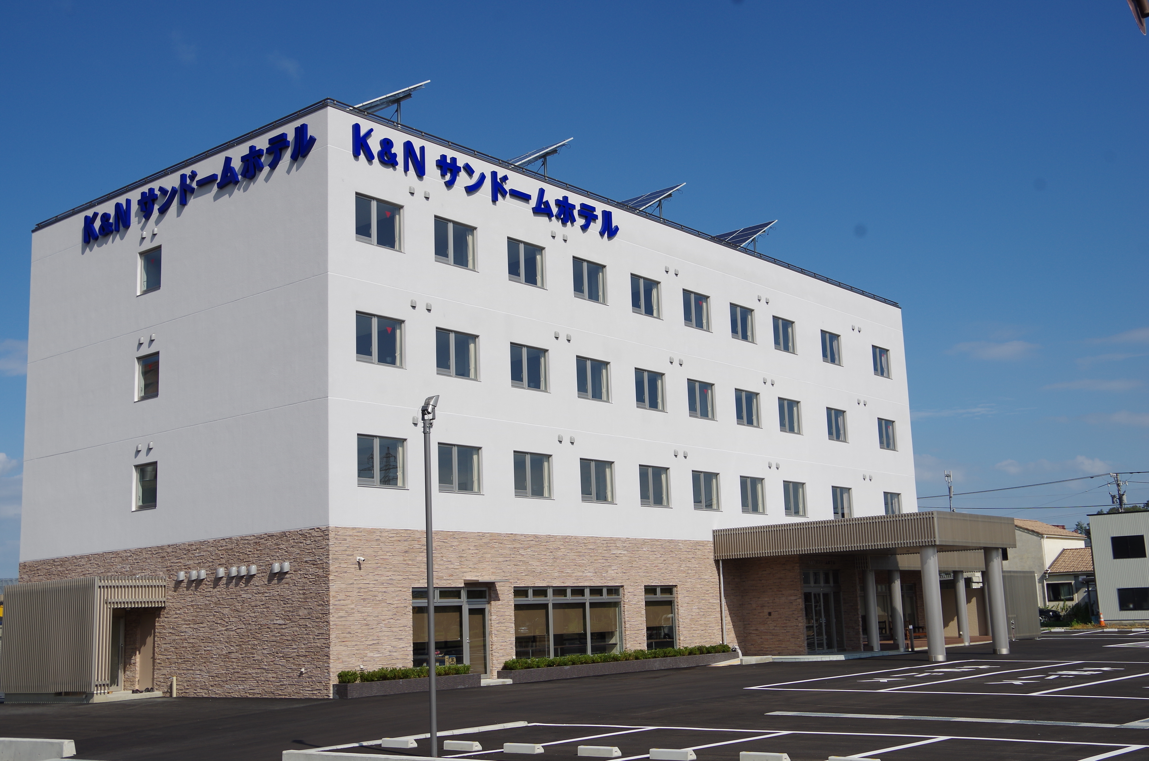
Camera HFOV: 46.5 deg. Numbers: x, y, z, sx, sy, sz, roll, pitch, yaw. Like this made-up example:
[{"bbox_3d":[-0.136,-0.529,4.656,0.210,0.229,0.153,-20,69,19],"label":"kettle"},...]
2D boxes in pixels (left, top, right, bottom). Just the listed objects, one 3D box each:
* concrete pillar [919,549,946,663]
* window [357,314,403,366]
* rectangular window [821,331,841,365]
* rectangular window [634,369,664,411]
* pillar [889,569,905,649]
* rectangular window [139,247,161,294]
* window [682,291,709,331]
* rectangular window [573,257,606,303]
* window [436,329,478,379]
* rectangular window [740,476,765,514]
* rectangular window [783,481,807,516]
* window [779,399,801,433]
[{"bbox_3d":[10.937,6.755,40.745,0.504,3.497,0.504,-11,-13,38],"label":"concrete pillar"},{"bbox_3d":[-5.117,-1.054,35.160,0.130,1.290,1.700,-10,-13,38],"label":"window"},{"bbox_3d":[10.312,-1.273,54.037,0.150,1.280,1.650,-11,-13,38],"label":"rectangular window"},{"bbox_3d":[2.447,0.337,43.733,0.150,1.291,1.673,-11,-13,38],"label":"rectangular window"},{"bbox_3d":[12.706,9.016,52.567,0.434,3.186,0.434,-11,-13,38],"label":"pillar"},{"bbox_3d":[-12.276,-3.177,38.861,1.158,1.297,0.150,-11,-13,38],"label":"rectangular window"},{"bbox_3d":[4.215,-2.395,46.724,0.150,1.280,1.650,-11,-13,38],"label":"window"},{"bbox_3d":[0.417,-3.094,42.168,0.150,1.280,1.650,-11,-13,38],"label":"rectangular window"},{"bbox_3d":[-3.281,-0.693,37.012,0.150,1.280,1.650,-11,-13,38],"label":"window"},{"bbox_3d":[6.315,4.126,47.657,0.150,1.291,1.673,-11,-13,38],"label":"rectangular window"},{"bbox_3d":[8.346,4.513,50.751,0.130,1.290,1.700,-10,-13,38],"label":"rectangular window"},{"bbox_3d":[8.093,1.362,50.520,0.150,1.291,1.673,-11,-13,38],"label":"window"}]

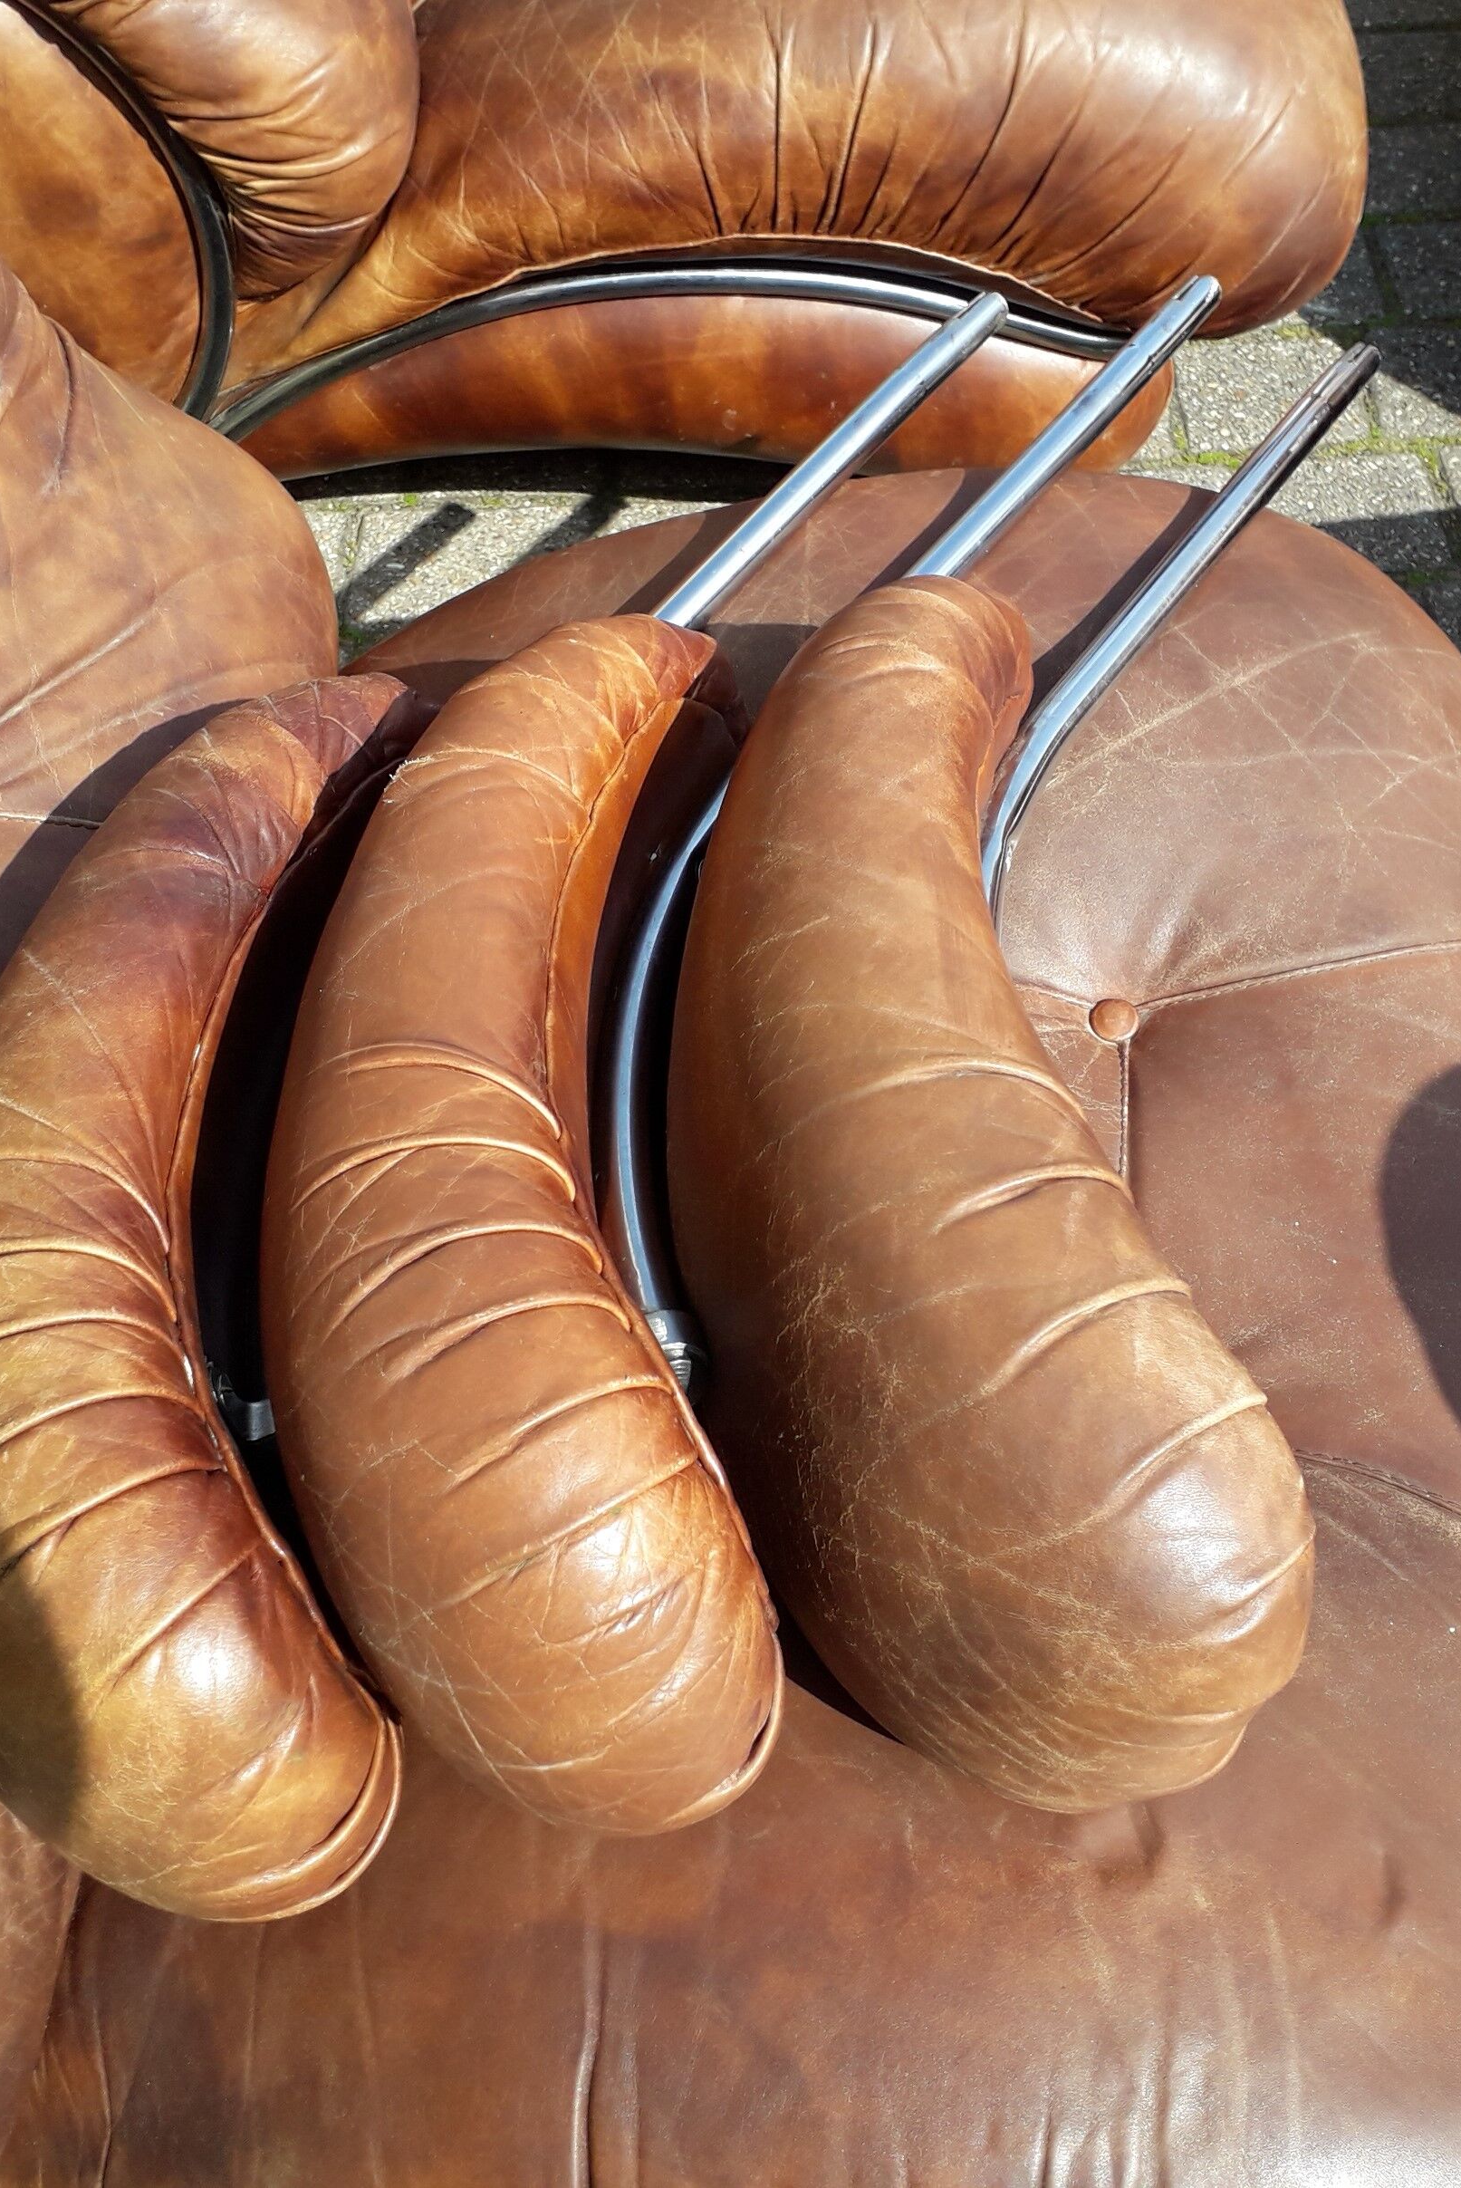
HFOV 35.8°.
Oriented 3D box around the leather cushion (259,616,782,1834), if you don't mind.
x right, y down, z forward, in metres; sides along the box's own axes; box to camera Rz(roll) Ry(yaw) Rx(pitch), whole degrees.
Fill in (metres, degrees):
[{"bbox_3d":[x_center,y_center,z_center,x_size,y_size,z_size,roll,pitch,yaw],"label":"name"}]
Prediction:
[{"bbox_3d":[-0.100,0.001,0.976,0.203,0.175,0.628,-4,57,0],"label":"leather cushion"}]

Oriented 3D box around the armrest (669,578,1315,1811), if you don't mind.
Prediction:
[{"bbox_3d":[0.074,-0.006,0.970,0.223,0.180,0.628,-8,57,-3],"label":"armrest"}]

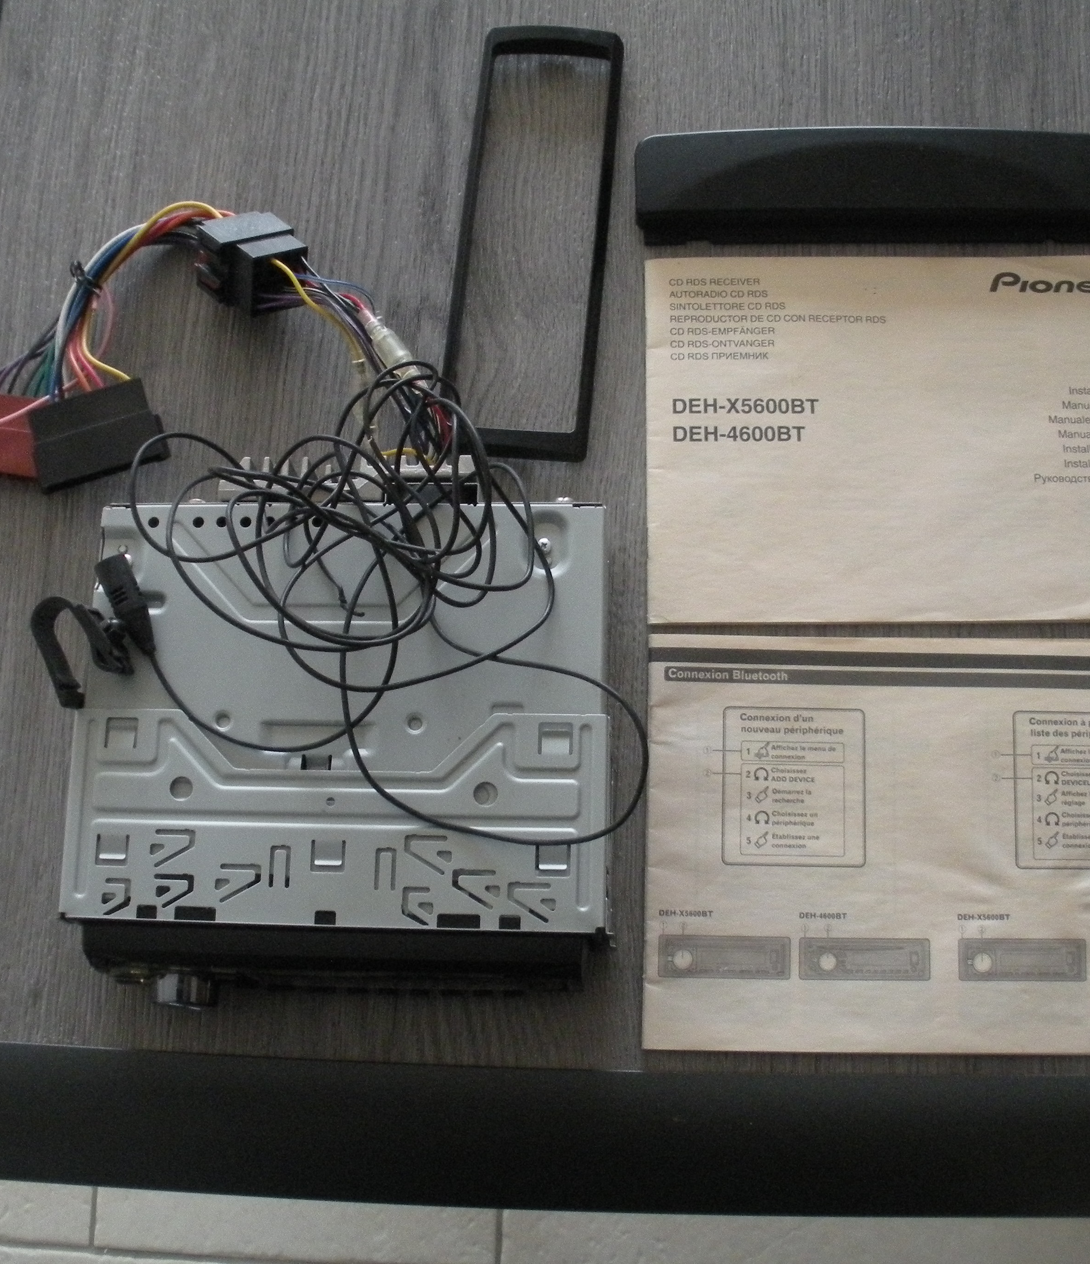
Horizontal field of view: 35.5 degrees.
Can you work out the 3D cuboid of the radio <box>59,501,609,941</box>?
[{"bbox_3d":[-0.069,0.035,0.610,0.182,0.053,0.176,1,76,2],"label":"radio"}]

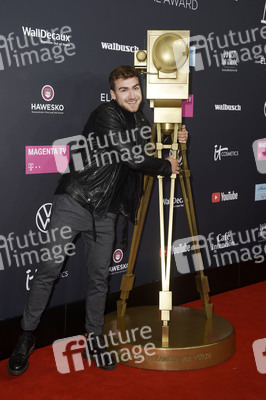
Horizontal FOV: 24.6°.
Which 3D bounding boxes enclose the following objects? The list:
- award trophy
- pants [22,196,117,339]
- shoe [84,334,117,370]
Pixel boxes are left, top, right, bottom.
[{"bbox_3d":[0.231,-0.037,3.689,0.810,1.890,0.810,1,7,4],"label":"award trophy"},{"bbox_3d":[-0.371,0.359,3.493,0.540,0.850,0.340,-1,7,-11],"label":"pants"},{"bbox_3d":[-0.185,0.873,3.522,0.110,0.125,0.285,-4,8,-31],"label":"shoe"}]

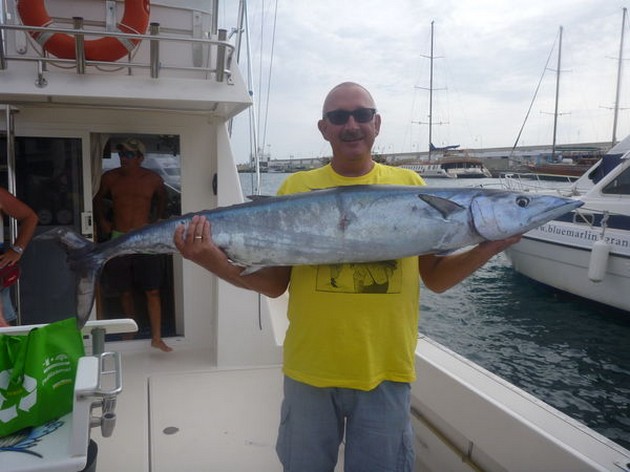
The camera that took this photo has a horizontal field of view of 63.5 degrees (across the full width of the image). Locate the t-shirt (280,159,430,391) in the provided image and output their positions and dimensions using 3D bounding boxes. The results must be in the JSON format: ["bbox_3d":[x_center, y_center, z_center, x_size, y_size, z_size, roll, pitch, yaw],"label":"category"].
[{"bbox_3d":[0.117,0.120,1.630,0.470,0.690,0.290,0,8,0],"label":"t-shirt"}]

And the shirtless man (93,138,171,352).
[{"bbox_3d":[-1.530,0.090,4.250,0.620,1.750,0.460,-2,8,-16],"label":"shirtless man"}]

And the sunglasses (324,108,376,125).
[{"bbox_3d":[0.105,-0.352,1.535,0.150,0.048,0.145,-3,5,0],"label":"sunglasses"}]

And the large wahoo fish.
[{"bbox_3d":[-0.012,0.032,1.360,1.460,0.325,0.170,-4,8,1],"label":"large wahoo fish"}]

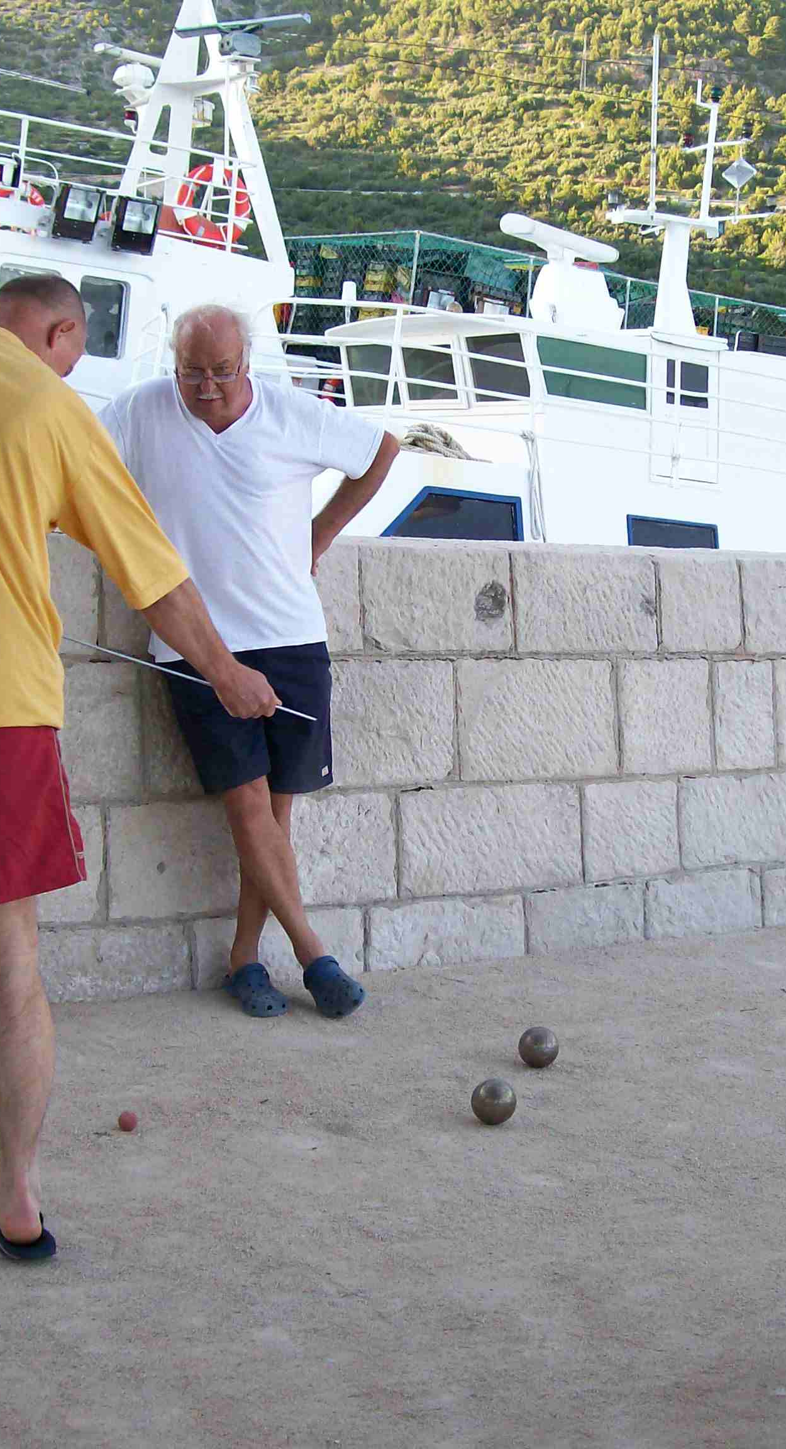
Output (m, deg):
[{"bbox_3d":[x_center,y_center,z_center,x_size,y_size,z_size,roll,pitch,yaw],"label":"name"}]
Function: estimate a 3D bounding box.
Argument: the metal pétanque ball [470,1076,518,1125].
[{"bbox_3d":[0.175,0.652,3.475,0.078,0.078,0.078,0,2,0],"label":"metal pétanque ball"}]

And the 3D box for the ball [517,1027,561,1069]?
[{"bbox_3d":[0.283,0.627,3.900,0.078,0.078,0.078,0,2,0],"label":"ball"}]

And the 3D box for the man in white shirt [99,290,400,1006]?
[{"bbox_3d":[-0.305,-0.169,4.690,0.650,1.630,0.500,-1,3,-22],"label":"man in white shirt"}]

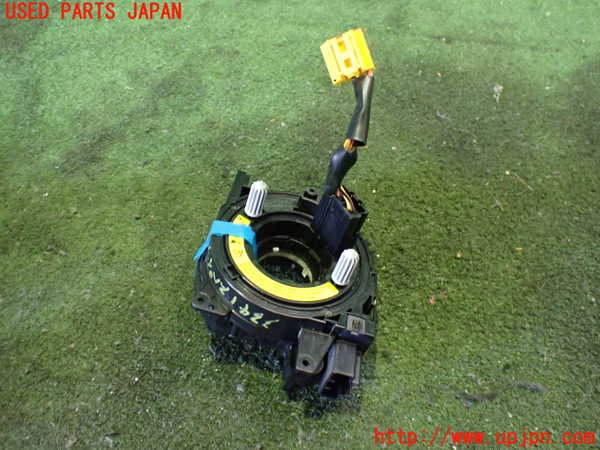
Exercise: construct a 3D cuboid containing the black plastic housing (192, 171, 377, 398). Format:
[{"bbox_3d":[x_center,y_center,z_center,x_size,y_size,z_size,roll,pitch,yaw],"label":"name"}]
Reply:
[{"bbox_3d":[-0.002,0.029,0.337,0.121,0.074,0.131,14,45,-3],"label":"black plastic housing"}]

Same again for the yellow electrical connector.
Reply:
[{"bbox_3d":[0.028,-0.100,0.308,0.013,0.023,0.024,-23,96,-46],"label":"yellow electrical connector"}]

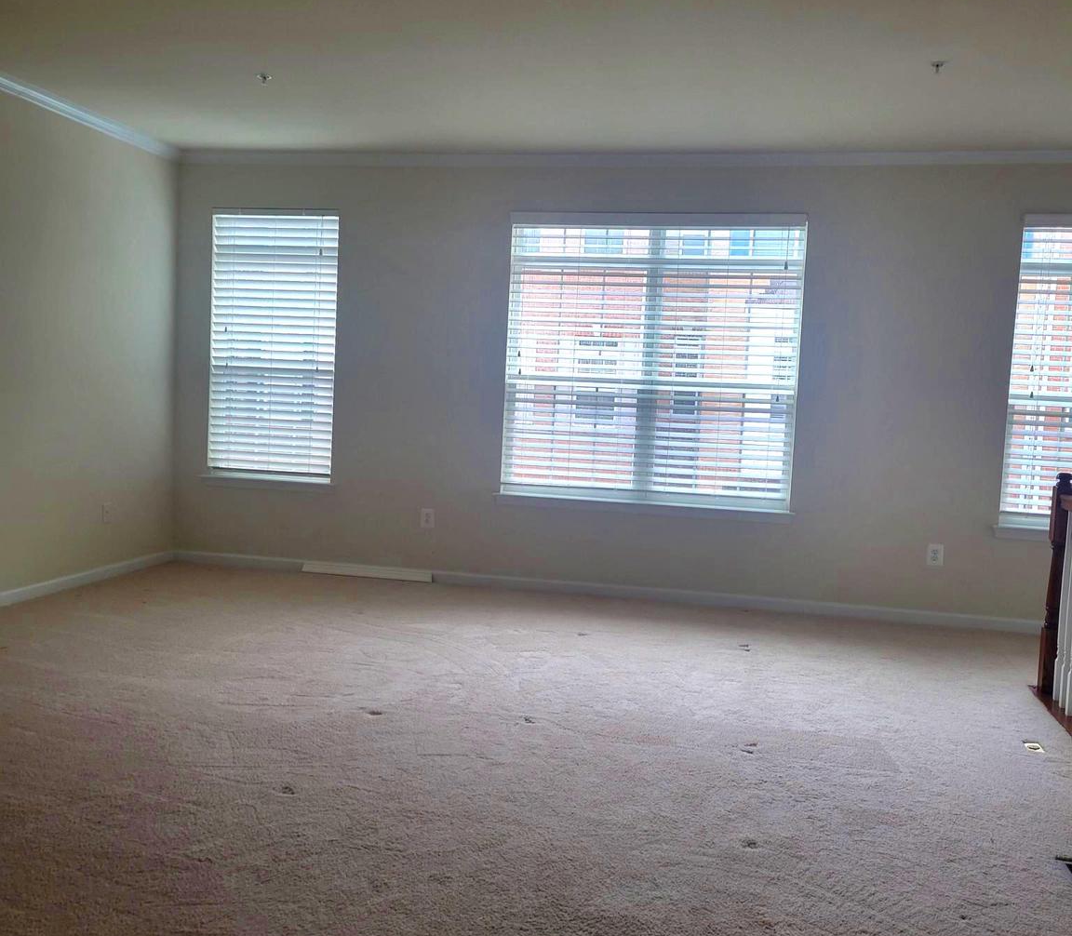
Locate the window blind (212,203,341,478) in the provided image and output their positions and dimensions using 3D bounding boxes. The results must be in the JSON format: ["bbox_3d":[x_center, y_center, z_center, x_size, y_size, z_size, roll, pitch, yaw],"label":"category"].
[{"bbox_3d":[-1.733,-0.823,7.054,0.890,1.720,0.070,3,4,11],"label":"window blind"}]

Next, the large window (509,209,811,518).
[{"bbox_3d":[0.690,-0.660,6.577,1.800,1.770,0.100,3,4,11],"label":"large window"}]

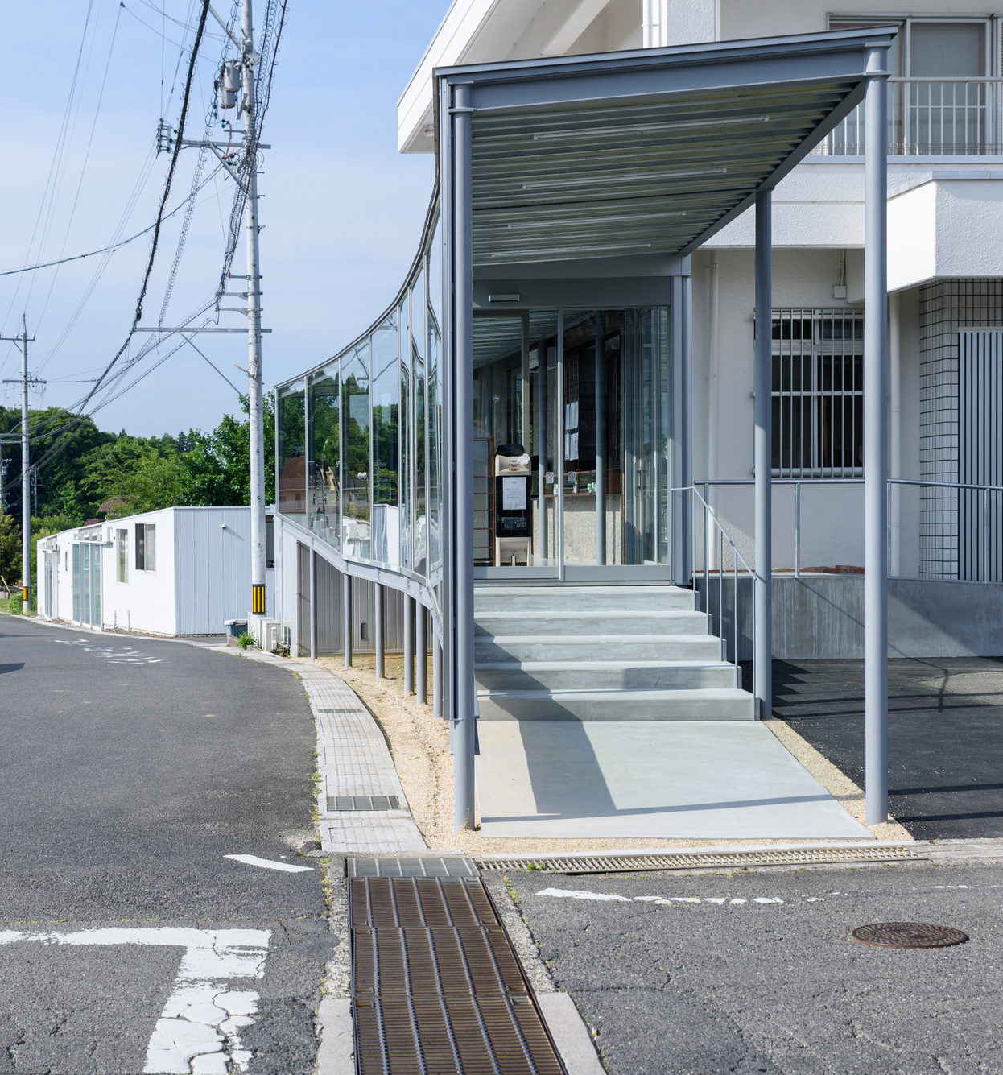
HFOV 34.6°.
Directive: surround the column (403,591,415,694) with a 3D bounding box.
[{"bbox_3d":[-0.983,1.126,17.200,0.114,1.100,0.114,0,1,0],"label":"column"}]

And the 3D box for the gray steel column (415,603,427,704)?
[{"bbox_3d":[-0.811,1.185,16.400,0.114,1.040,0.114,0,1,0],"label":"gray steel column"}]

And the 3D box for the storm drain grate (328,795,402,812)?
[{"bbox_3d":[-0.790,1.512,9.150,0.420,0.040,0.500,-1,-1,0],"label":"storm drain grate"}]

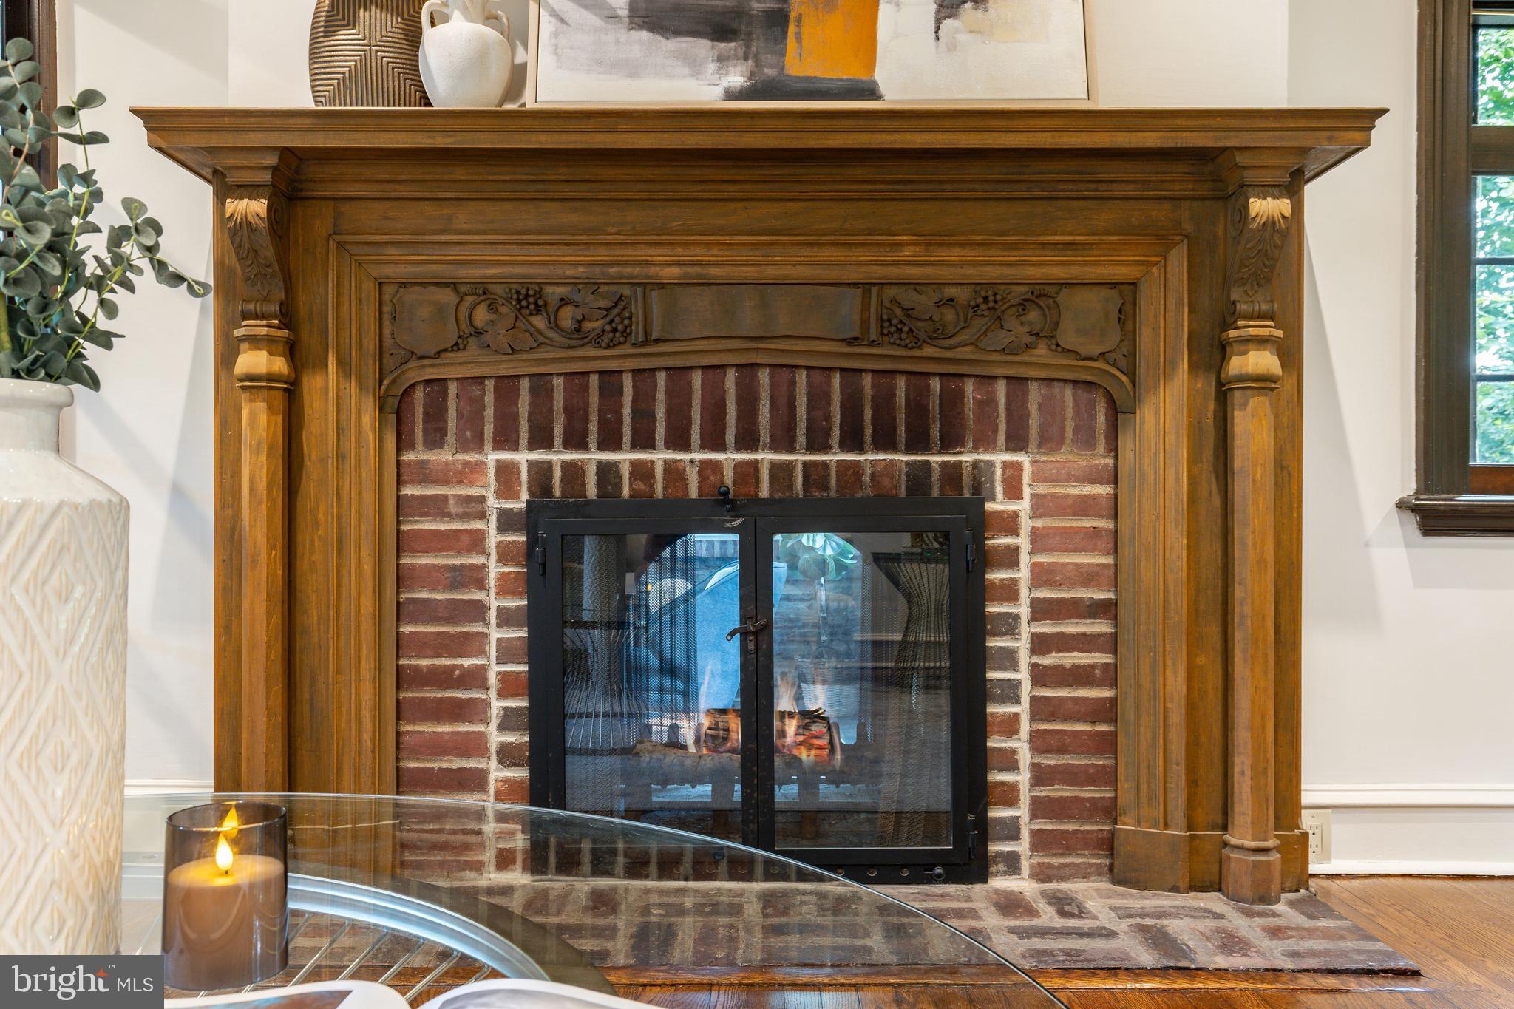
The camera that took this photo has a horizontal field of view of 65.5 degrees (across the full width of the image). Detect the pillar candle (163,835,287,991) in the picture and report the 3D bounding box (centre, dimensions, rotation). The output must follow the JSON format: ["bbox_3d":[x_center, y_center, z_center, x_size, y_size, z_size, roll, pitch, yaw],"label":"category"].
[{"bbox_3d":[-0.383,0.284,0.850,0.078,0.096,0.078,0,0,0],"label":"pillar candle"}]

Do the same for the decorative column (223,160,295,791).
[{"bbox_3d":[-0.965,0.063,2.280,0.122,1.410,0.130,0,0,0],"label":"decorative column"}]

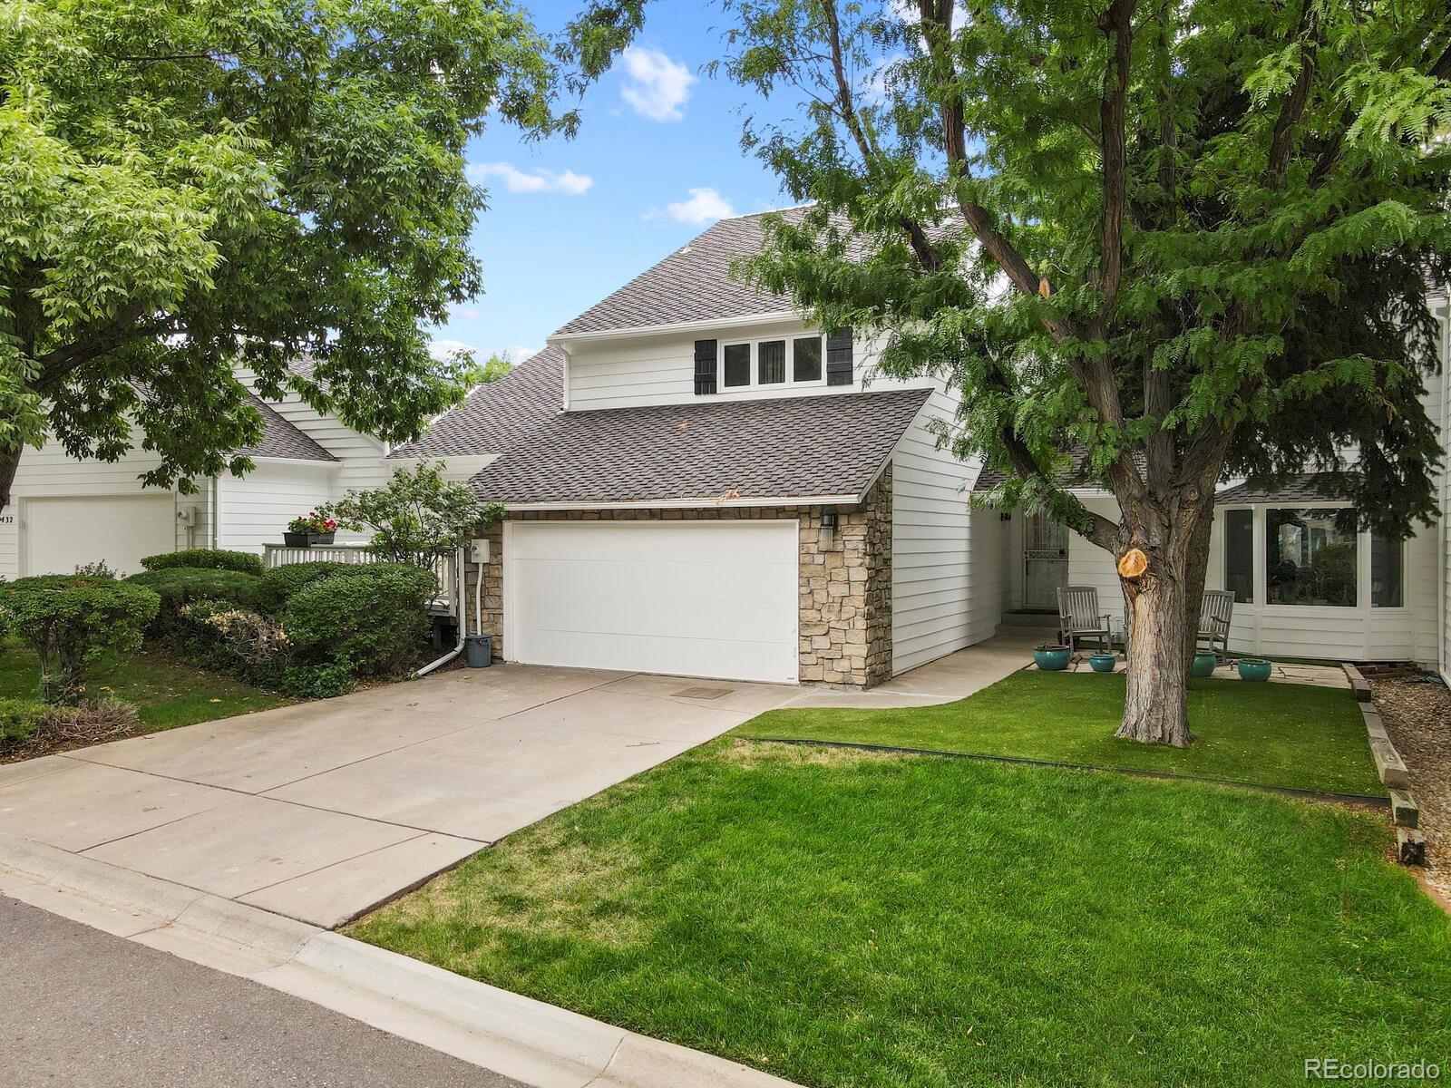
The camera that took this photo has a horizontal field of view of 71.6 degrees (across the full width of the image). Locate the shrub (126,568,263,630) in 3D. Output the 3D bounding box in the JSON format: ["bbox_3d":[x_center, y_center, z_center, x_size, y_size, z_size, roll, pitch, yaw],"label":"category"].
[{"bbox_3d":[-8.380,1.010,15.900,1.850,1.220,1.650,0,0,29],"label":"shrub"}]

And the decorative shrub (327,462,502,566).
[{"bbox_3d":[-4.960,0.190,15.800,2.450,2.900,2.000,0,0,29],"label":"decorative shrub"}]

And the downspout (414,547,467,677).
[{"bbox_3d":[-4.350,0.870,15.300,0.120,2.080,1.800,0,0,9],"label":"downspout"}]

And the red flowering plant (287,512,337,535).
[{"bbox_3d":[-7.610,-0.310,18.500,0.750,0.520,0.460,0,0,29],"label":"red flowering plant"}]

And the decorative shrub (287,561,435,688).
[{"bbox_3d":[-5.400,1.110,14.900,1.900,1.680,1.750,0,0,29],"label":"decorative shrub"}]

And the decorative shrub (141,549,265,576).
[{"bbox_3d":[-9.100,0.750,17.500,1.750,1.280,1.550,0,0,29],"label":"decorative shrub"}]

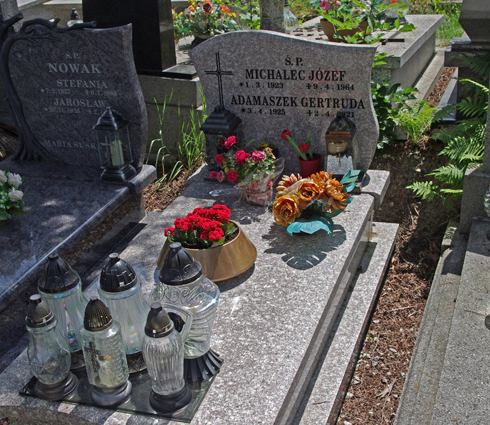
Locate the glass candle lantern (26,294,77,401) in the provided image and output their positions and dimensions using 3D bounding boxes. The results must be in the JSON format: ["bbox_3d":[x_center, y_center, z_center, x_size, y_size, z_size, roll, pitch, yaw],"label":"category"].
[{"bbox_3d":[-0.474,0.314,1.781,0.106,0.267,0.106,5,27,20],"label":"glass candle lantern"}]

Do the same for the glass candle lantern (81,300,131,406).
[{"bbox_3d":[-0.359,0.339,1.882,0.105,0.293,0.105,4,27,19],"label":"glass candle lantern"}]

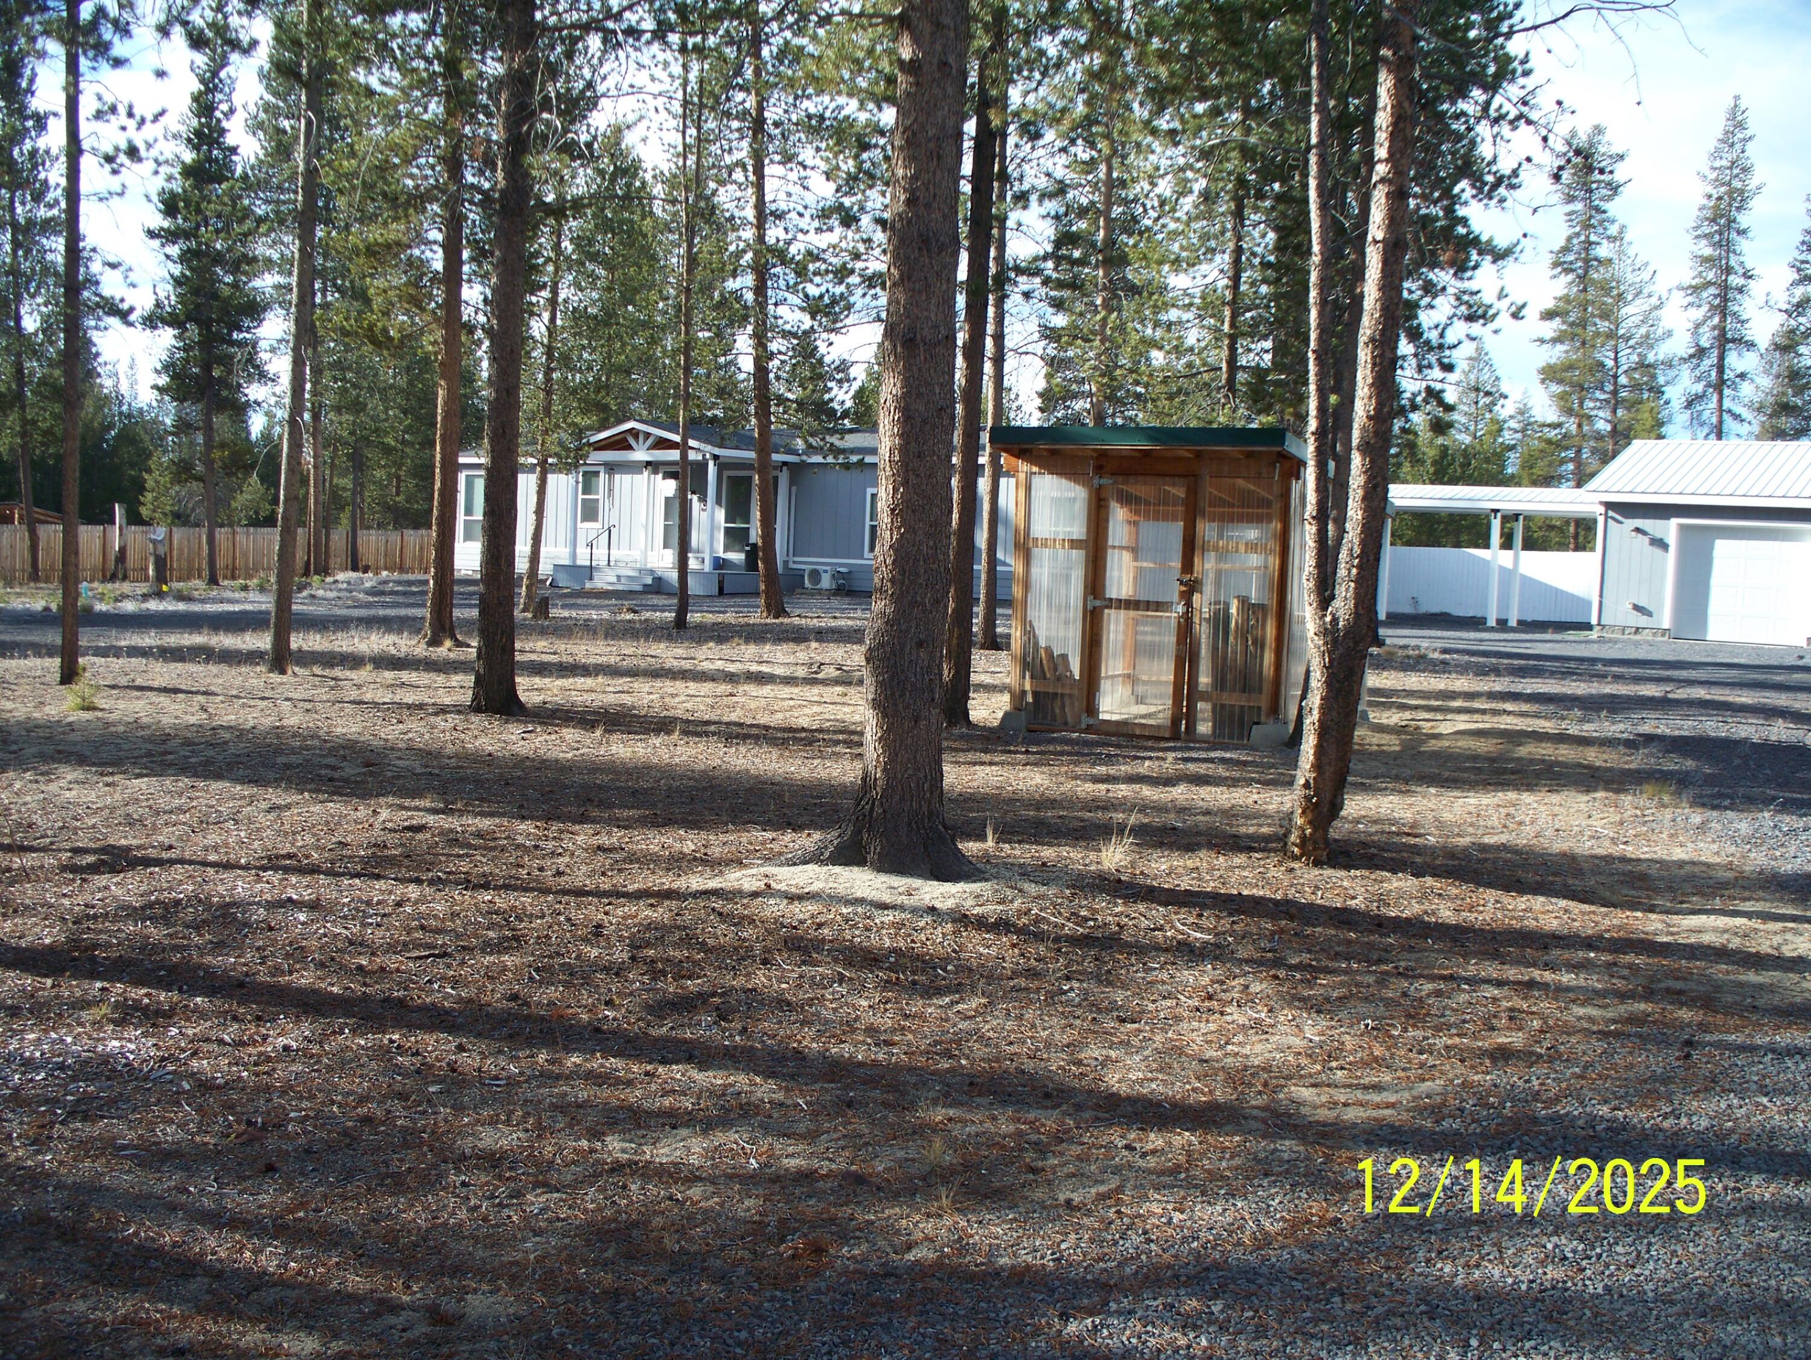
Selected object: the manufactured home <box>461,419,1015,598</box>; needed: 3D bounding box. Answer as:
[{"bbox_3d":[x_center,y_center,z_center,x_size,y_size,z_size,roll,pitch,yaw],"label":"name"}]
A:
[{"bbox_3d":[-1.669,-3.863,41.861,18.200,3.580,10.000,5,5,37],"label":"manufactured home"}]

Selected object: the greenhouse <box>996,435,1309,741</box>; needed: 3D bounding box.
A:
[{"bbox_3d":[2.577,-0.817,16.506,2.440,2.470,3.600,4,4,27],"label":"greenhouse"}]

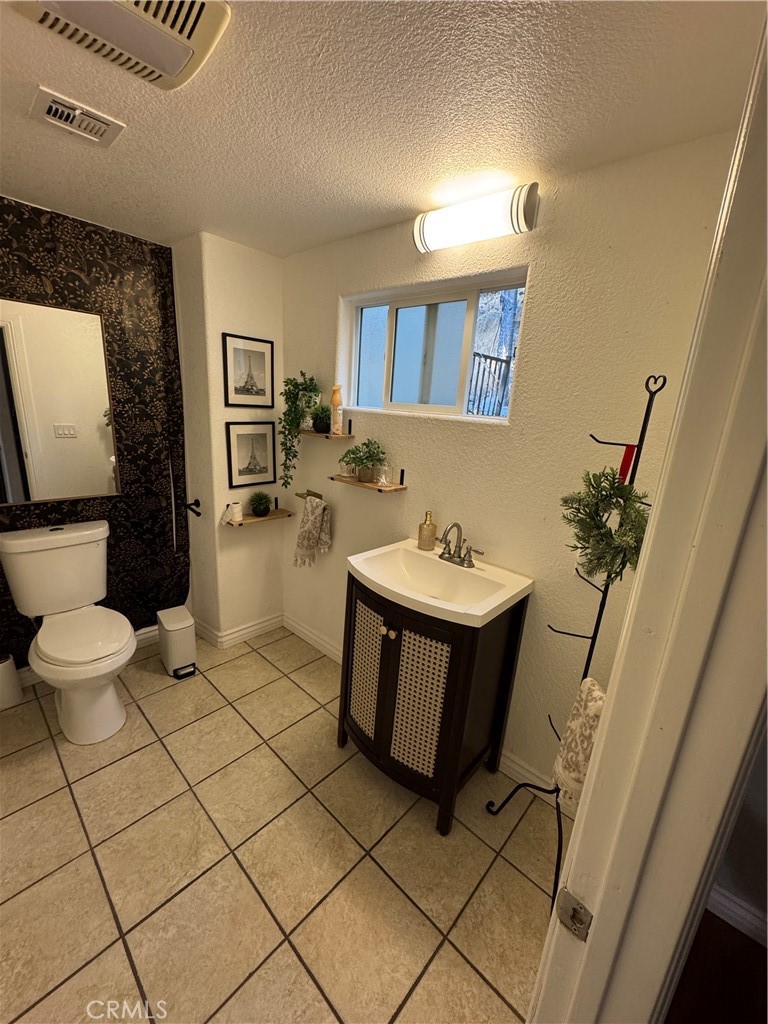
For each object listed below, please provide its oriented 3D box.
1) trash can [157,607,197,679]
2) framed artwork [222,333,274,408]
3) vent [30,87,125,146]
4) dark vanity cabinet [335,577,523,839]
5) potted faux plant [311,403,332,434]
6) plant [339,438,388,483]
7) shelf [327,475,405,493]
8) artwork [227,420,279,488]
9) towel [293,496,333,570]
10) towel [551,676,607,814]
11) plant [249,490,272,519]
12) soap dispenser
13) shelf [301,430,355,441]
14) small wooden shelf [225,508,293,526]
[{"bbox_3d":[-1.171,0.736,2.354,0.155,0.300,0.225,-9,20,-38],"label":"trash can"},{"bbox_3d":[-0.733,-0.765,2.279,0.020,0.371,0.300,17,20,40],"label":"framed artwork"},{"bbox_3d":[-0.860,-1.101,1.164,0.186,0.018,0.191,17,20,41],"label":"vent"},{"bbox_3d":[0.158,0.703,1.759,0.597,0.871,0.485,17,20,41],"label":"dark vanity cabinet"},{"bbox_3d":[-0.329,-0.496,2.197,0.122,0.150,0.122,3,15,-1],"label":"potted faux plant"},{"bbox_3d":[-0.106,-0.250,1.988,0.250,0.200,0.160,16,20,39],"label":"plant"},{"bbox_3d":[-0.083,-0.140,2.003,0.380,0.018,0.149,16,20,39],"label":"shelf"},{"bbox_3d":[-0.764,-0.334,2.417,0.020,0.372,0.306,17,20,41],"label":"artwork"},{"bbox_3d":[-0.401,0.135,2.373,0.210,0.425,0.095,16,20,39],"label":"towel"},{"bbox_3d":[0.710,0.833,1.439,0.180,0.510,0.100,17,20,41],"label":"towel"},{"bbox_3d":[-0.725,-0.044,2.457,0.135,0.142,0.135,17,20,40],"label":"plant"},{"bbox_3d":[0.199,0.084,1.871,0.076,0.168,0.078,9,16,18],"label":"soap dispenser"},{"bbox_3d":[-0.336,-0.408,2.174,0.375,0.018,0.149,16,20,39],"label":"shelf"},{"bbox_3d":[-0.740,0.036,2.493,0.122,0.019,0.395,17,20,41],"label":"small wooden shelf"}]

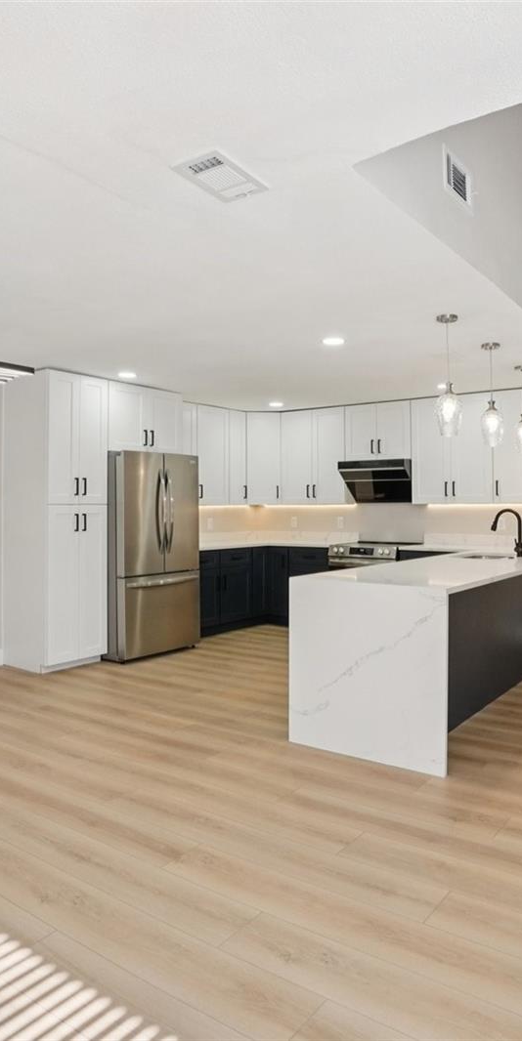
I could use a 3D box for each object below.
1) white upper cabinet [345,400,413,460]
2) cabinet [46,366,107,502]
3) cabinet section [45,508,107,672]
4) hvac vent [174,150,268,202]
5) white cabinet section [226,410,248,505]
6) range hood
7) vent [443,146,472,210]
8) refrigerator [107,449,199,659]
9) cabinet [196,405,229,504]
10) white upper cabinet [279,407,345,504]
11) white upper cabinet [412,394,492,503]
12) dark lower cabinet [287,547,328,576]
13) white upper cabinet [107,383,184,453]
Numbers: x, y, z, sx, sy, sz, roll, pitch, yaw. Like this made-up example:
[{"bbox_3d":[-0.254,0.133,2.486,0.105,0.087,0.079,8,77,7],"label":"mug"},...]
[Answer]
[{"bbox_3d":[1.339,-0.954,7.083,0.781,0.574,0.327,1,1,37],"label":"white upper cabinet"},{"bbox_3d":[-1.764,-0.678,5.611,0.621,1.066,0.615,1,1,37],"label":"cabinet"},{"bbox_3d":[-1.755,0.511,5.596,0.600,1.292,0.620,1,1,37],"label":"cabinet section"},{"bbox_3d":[-0.143,-1.217,2.326,0.201,0.018,0.315,0,0,38],"label":"hvac vent"},{"bbox_3d":[-0.393,-0.722,7.574,0.330,1.063,0.320,1,1,37],"label":"white cabinet section"},{"bbox_3d":[1.319,-0.411,7.092,0.770,0.450,0.500,0,0,38],"label":"range hood"},{"bbox_3d":[0.872,-1.510,2.869,0.020,0.180,0.340,1,1,37],"label":"vent"},{"bbox_3d":[-1.171,0.317,6.199,0.765,1.818,0.925,0,0,38],"label":"refrigerator"},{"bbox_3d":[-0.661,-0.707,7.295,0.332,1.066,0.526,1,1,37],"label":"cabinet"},{"bbox_3d":[0.683,-0.714,7.587,0.869,1.066,0.327,1,1,37],"label":"white upper cabinet"},{"bbox_3d":[1.978,-0.702,6.600,0.826,1.066,0.327,1,1,37],"label":"white upper cabinet"},{"bbox_3d":[0.713,0.741,7.405,0.545,0.885,0.620,1,1,37],"label":"dark lower cabinet"},{"bbox_3d":[-1.299,-0.916,6.223,0.640,0.620,0.920,0,0,38],"label":"white upper cabinet"}]

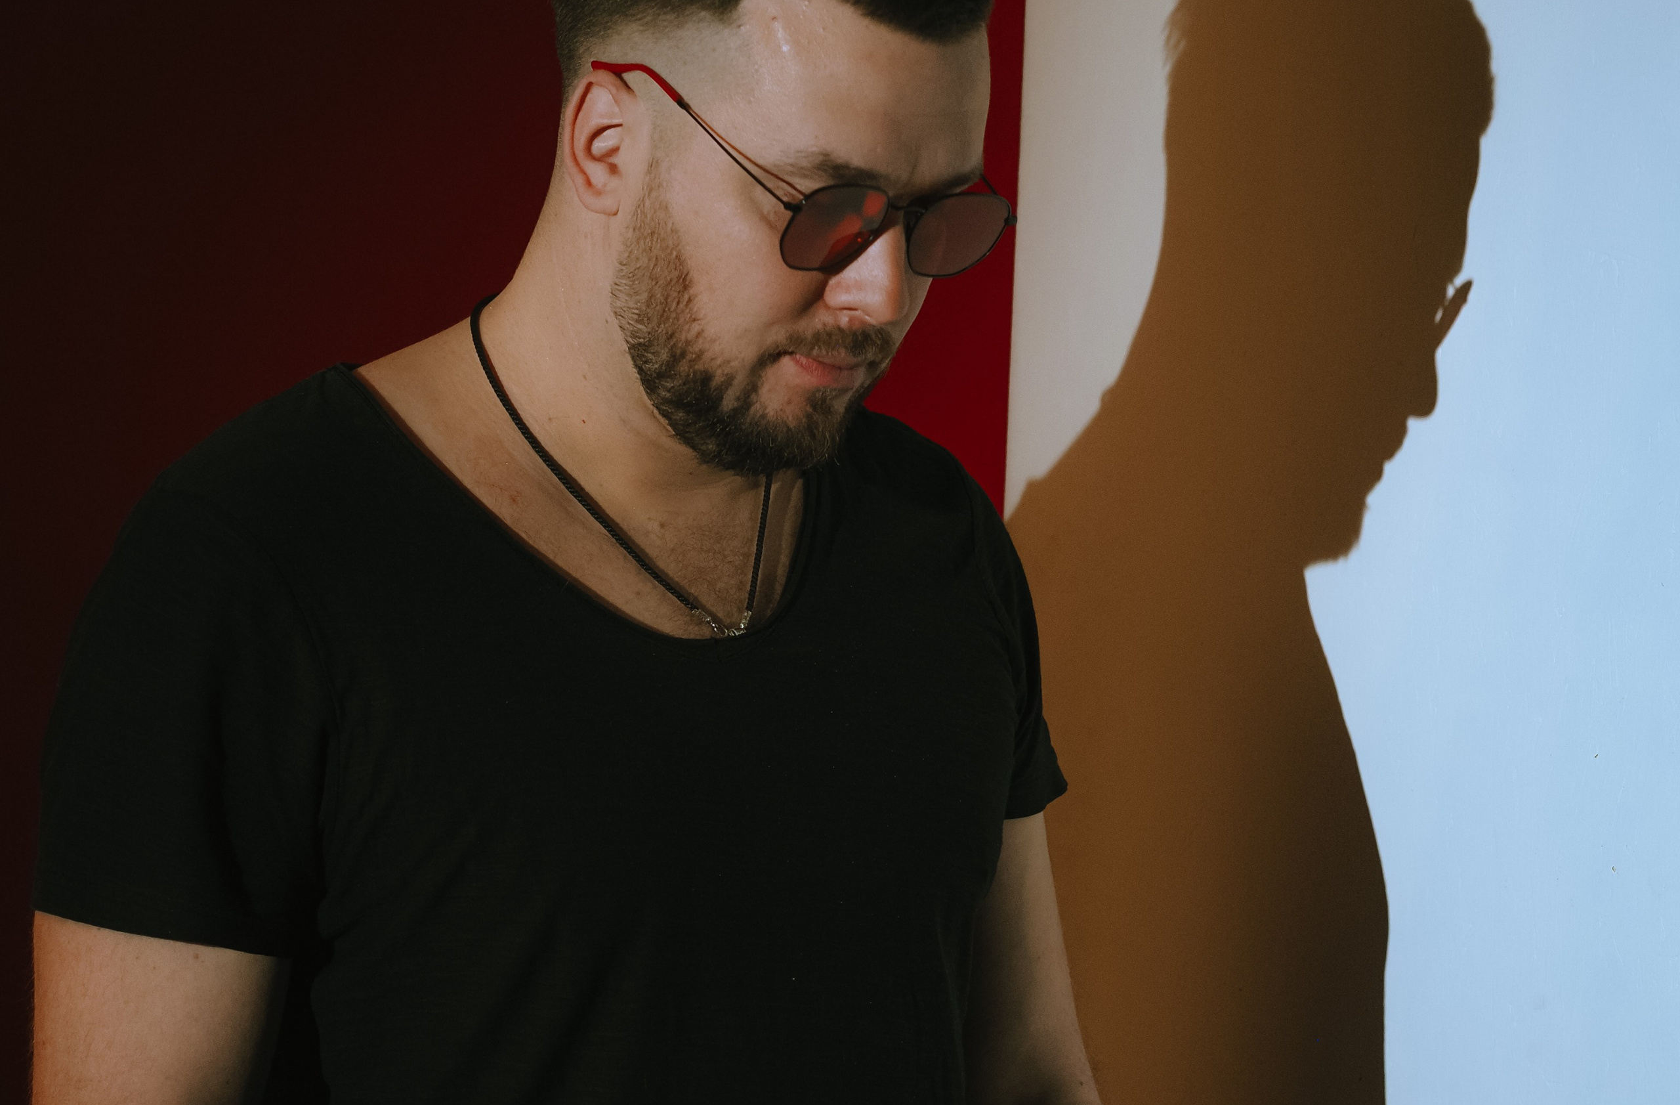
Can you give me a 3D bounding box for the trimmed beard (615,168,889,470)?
[{"bbox_3d":[-0.024,-0.101,2.150,0.138,0.113,0.102,-1,21,-44],"label":"trimmed beard"}]

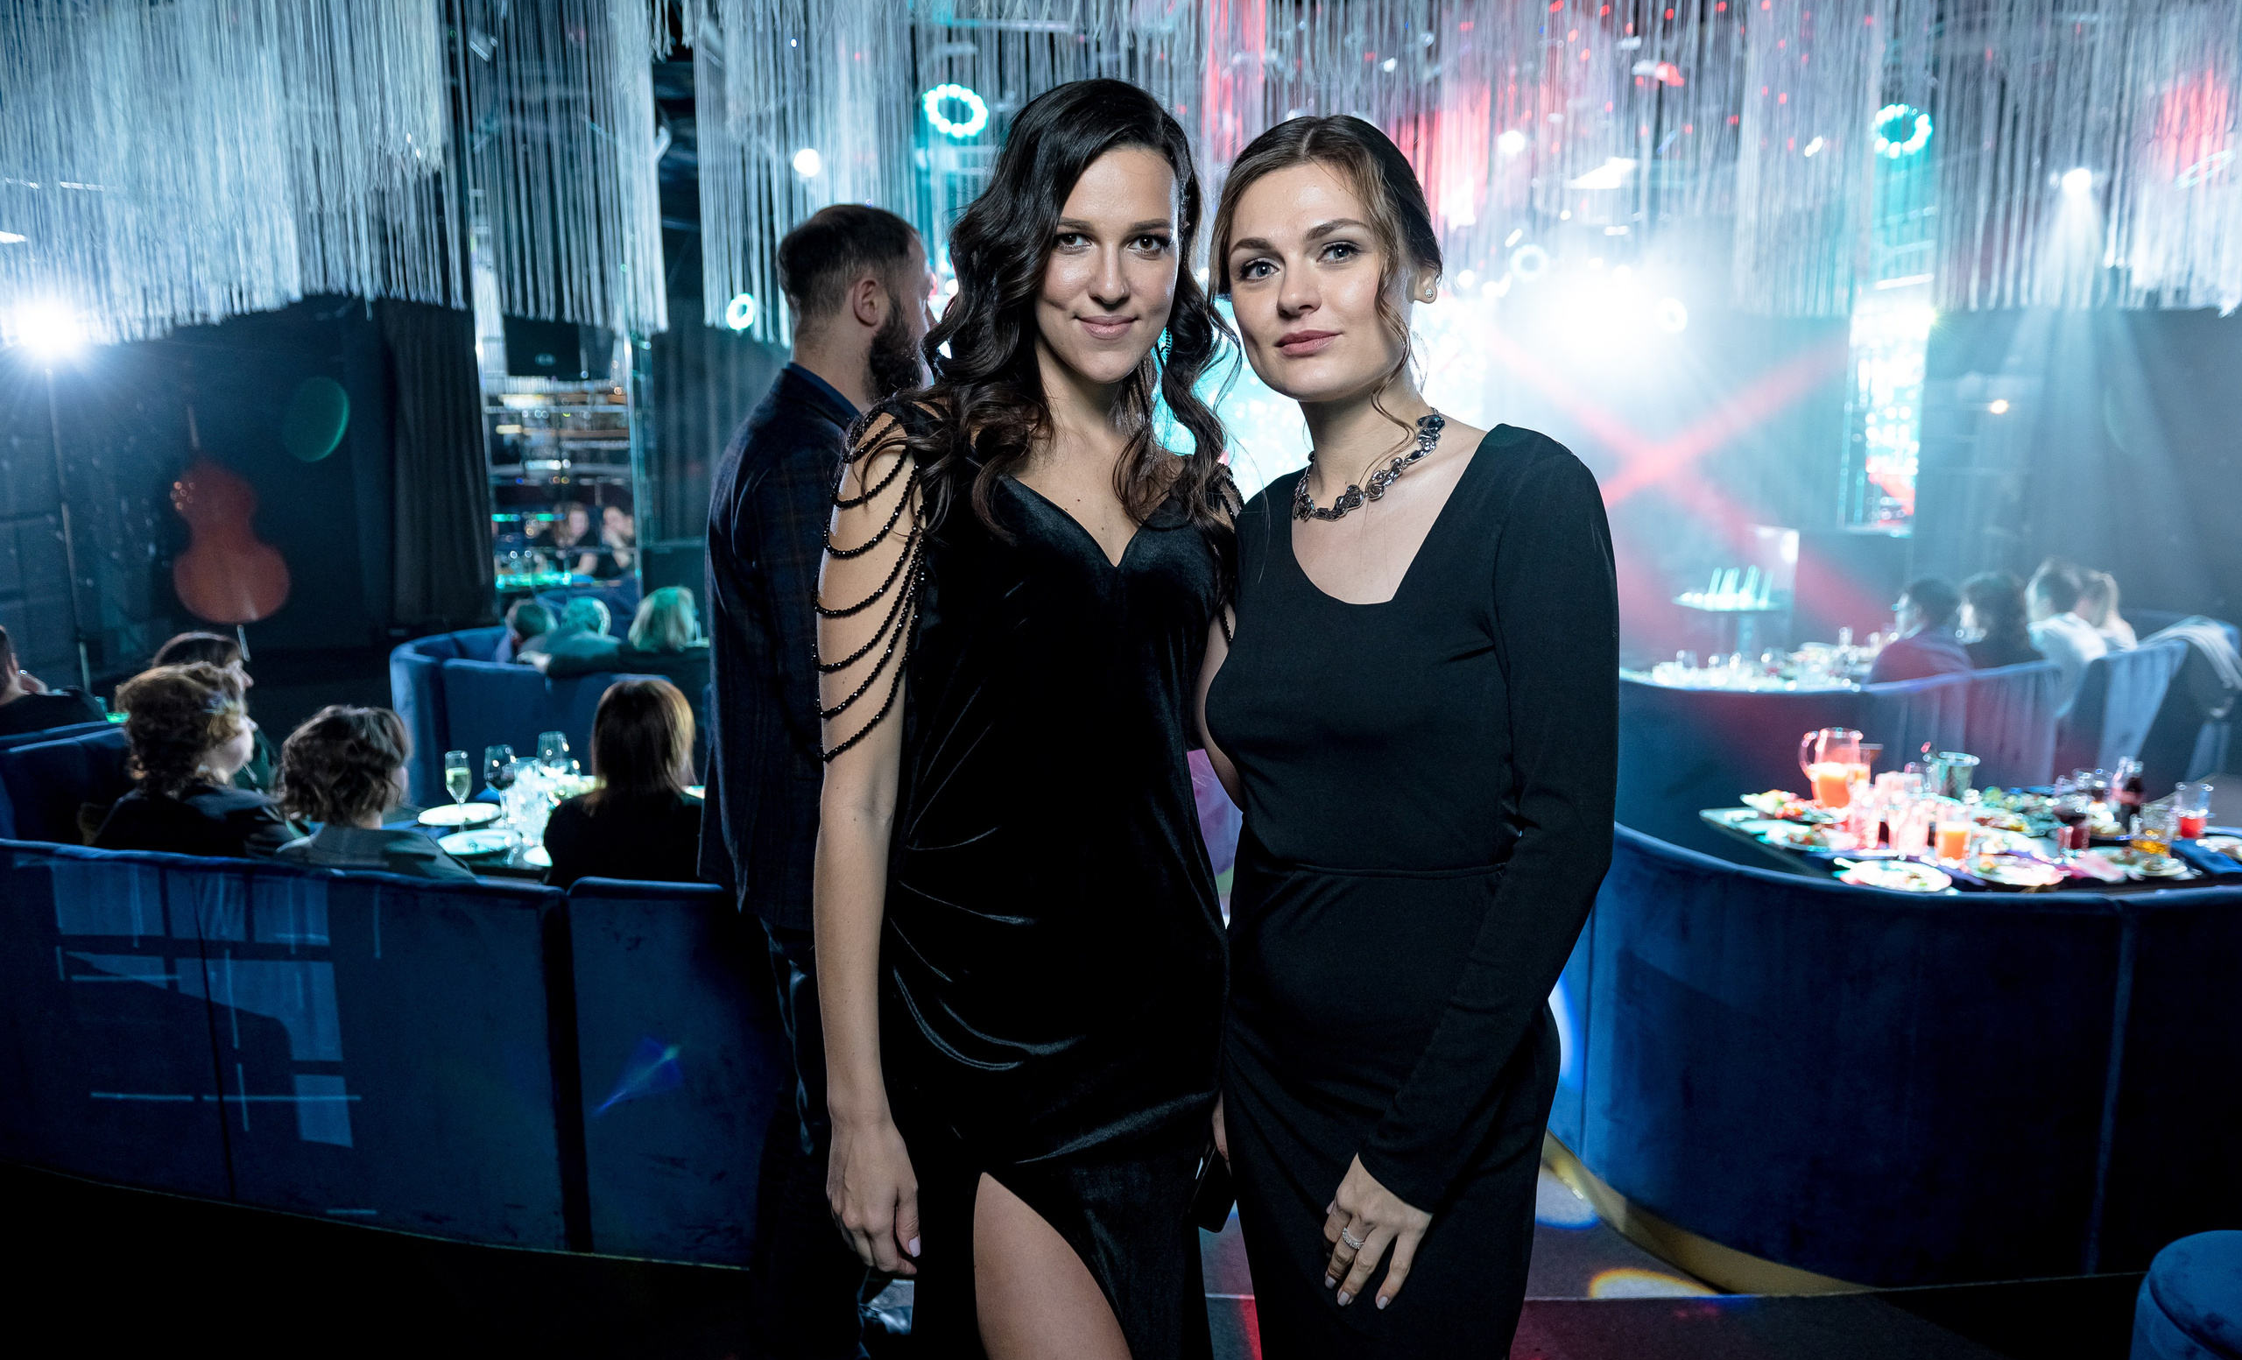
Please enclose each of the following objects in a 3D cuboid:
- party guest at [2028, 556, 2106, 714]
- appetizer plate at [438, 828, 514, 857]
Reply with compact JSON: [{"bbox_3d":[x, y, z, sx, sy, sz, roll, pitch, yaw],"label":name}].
[{"bbox_3d":[3.681,0.127,6.151,0.520,1.220,0.750,-8,12,-40],"label":"party guest"},{"bbox_3d":[-1.561,0.400,3.632,0.205,0.030,0.205,0,9,0],"label":"appetizer plate"}]

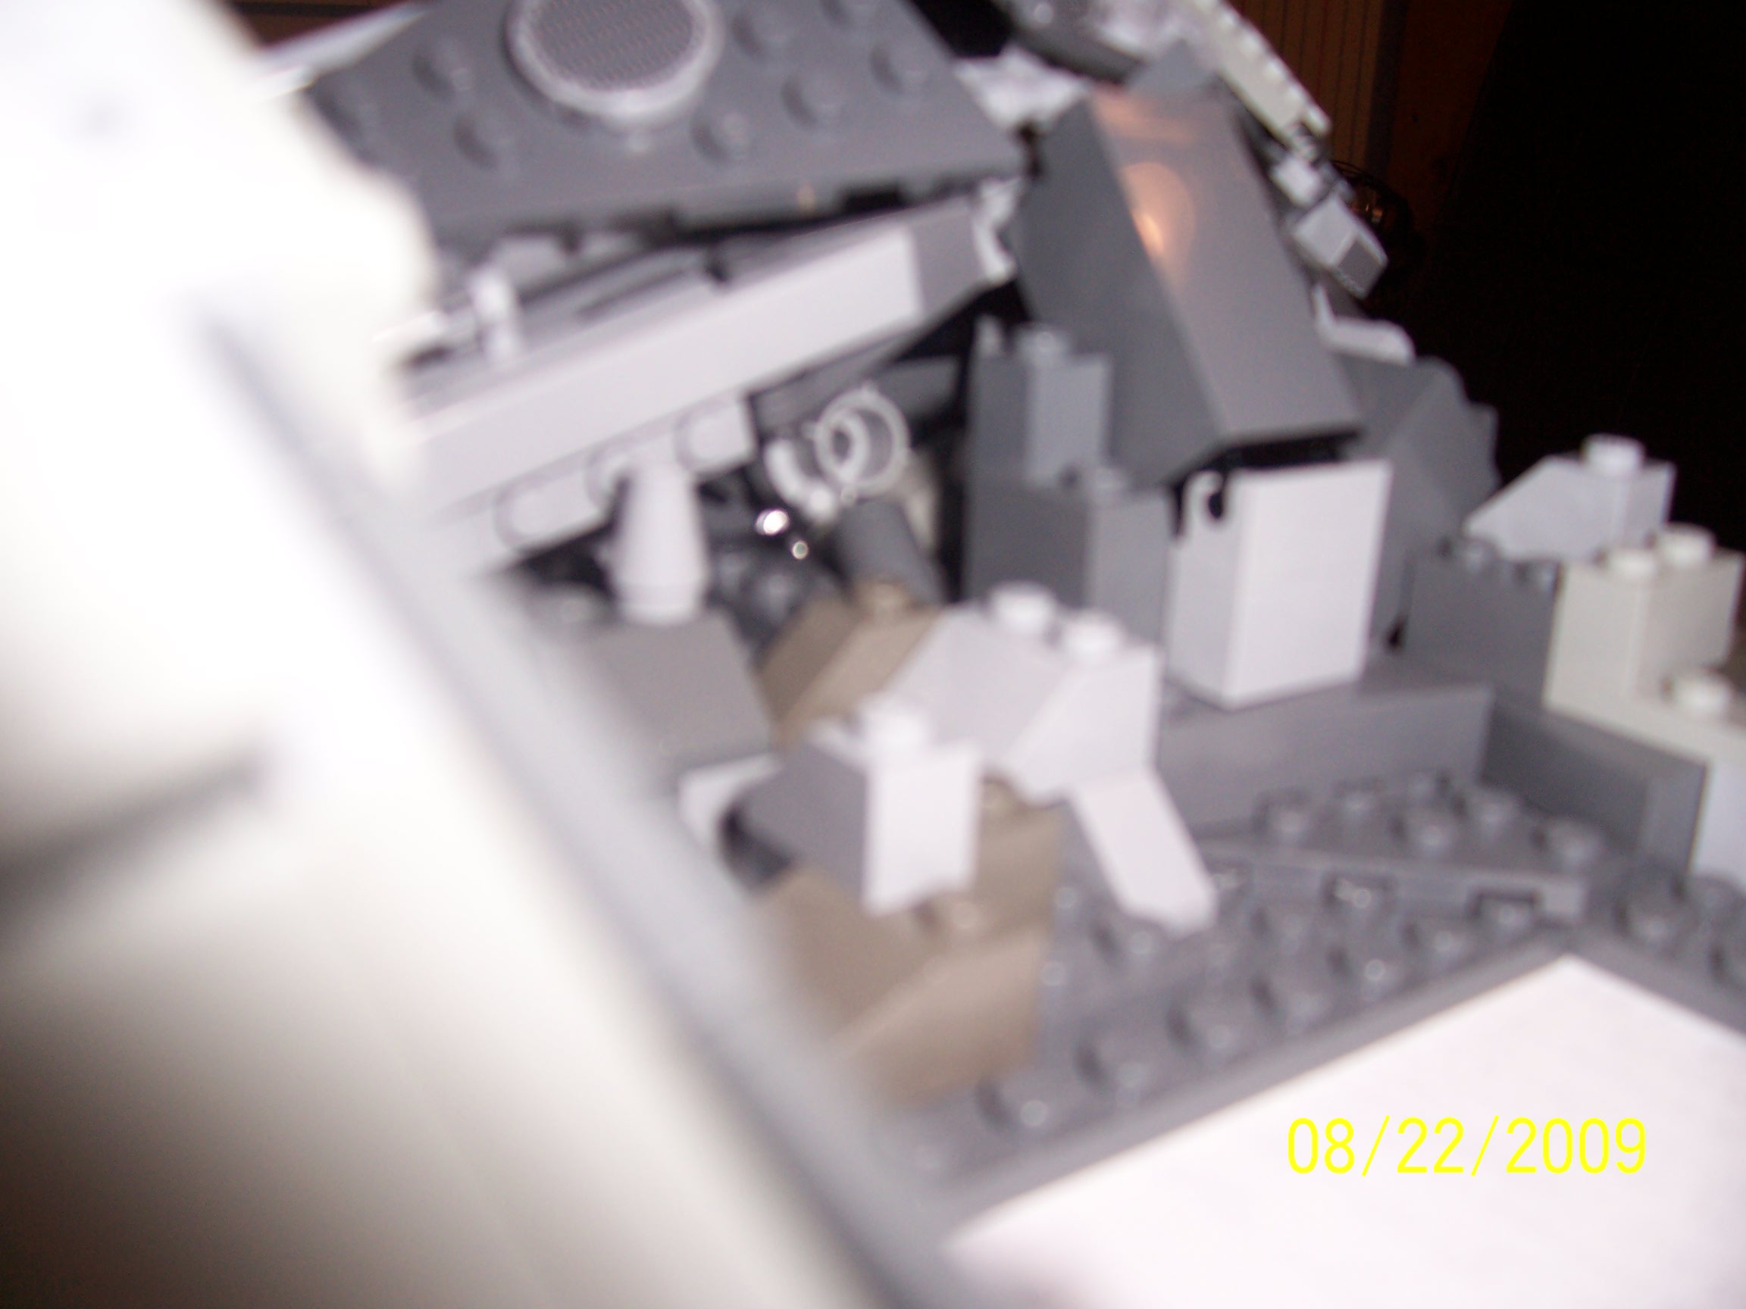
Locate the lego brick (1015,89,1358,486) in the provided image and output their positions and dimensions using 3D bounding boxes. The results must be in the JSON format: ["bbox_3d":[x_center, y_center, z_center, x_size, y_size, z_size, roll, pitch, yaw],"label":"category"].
[{"bbox_3d":[0.025,-0.030,0.145,0.016,0.030,0.016,-11,-13,-33],"label":"lego brick"}]

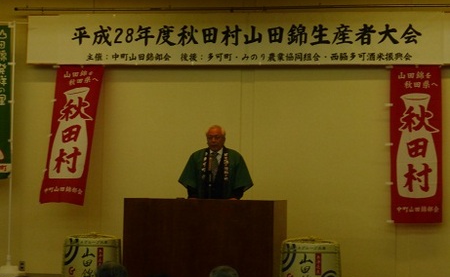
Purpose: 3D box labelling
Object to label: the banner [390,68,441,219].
[{"bbox_3d":[2.133,0.067,15.461,0.567,1.746,0.029,0,-3,10],"label":"banner"}]

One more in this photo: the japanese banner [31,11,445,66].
[{"bbox_3d":[0.059,-1.135,15.854,4.825,0.583,0.039,0,-3,10],"label":"japanese banner"}]

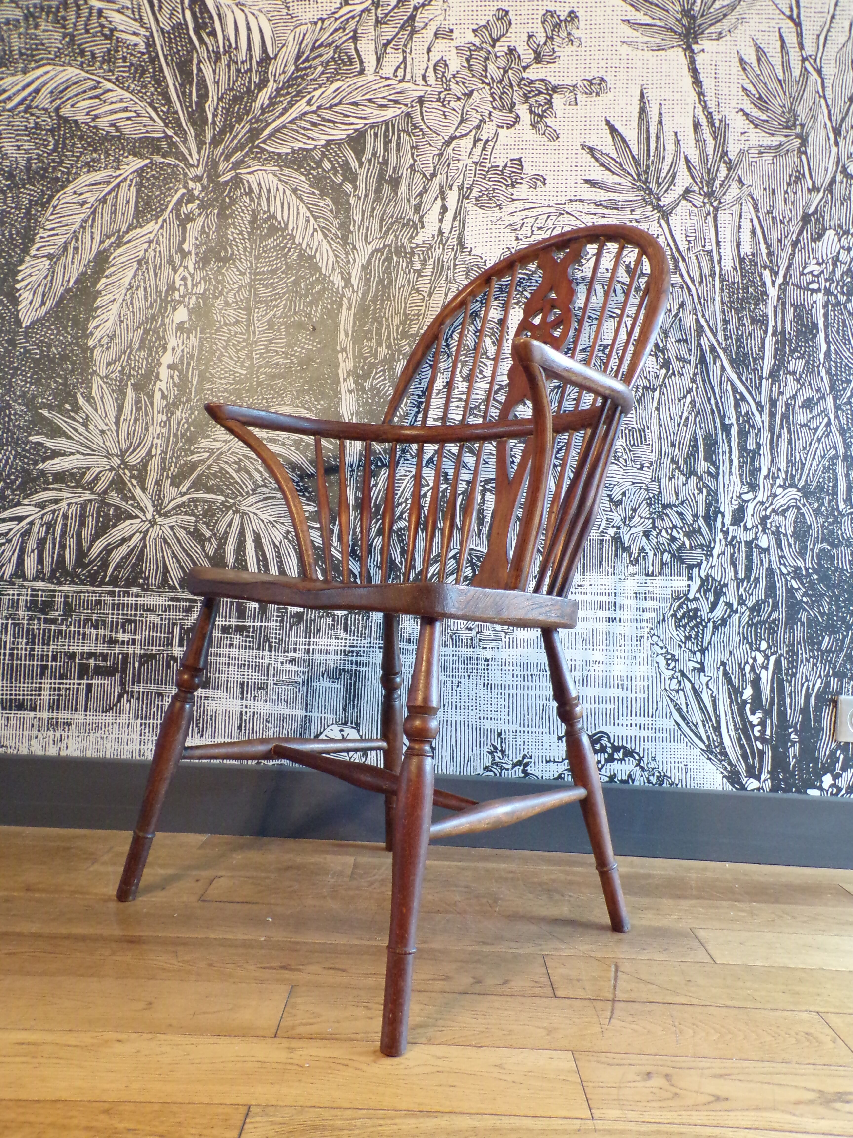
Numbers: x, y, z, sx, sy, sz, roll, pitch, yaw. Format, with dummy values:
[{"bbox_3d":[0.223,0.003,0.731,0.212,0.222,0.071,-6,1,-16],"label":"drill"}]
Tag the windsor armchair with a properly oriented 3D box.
[{"bbox_3d":[0.001,-0.044,1.318,0.630,1.053,0.598,2,-1,45],"label":"windsor armchair"}]

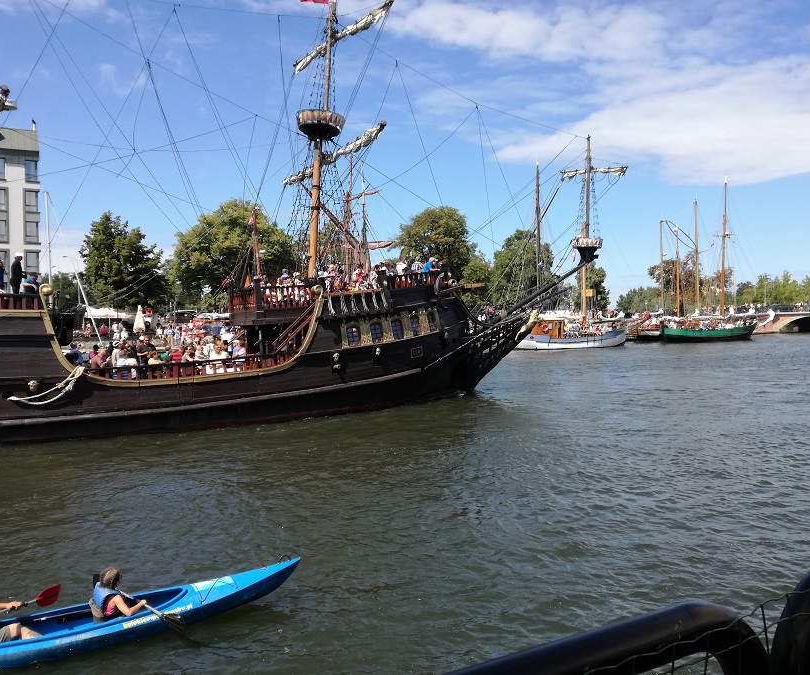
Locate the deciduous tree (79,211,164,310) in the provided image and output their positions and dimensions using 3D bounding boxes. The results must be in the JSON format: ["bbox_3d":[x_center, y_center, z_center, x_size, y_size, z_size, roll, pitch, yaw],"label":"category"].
[{"bbox_3d":[-32.999,-8.410,82.000,9.600,12.300,9.200,0,2,0],"label":"deciduous tree"}]

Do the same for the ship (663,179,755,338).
[{"bbox_3d":[36.936,-9.433,86.000,15.000,20.000,4.300,-1,2,-30],"label":"ship"}]

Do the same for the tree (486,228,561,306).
[{"bbox_3d":[15.530,-8.519,92.000,9.200,11.800,8.800,0,2,0],"label":"tree"}]

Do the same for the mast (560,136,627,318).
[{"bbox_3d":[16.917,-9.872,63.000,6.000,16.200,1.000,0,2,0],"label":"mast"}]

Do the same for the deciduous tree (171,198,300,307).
[{"bbox_3d":[-21.008,-9.566,85.000,14.300,14.300,13.000,0,2,0],"label":"deciduous tree"}]

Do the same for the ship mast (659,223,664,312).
[{"bbox_3d":[32.519,-9.128,89.000,0.350,11.600,0.350,0,2,0],"label":"ship mast"}]

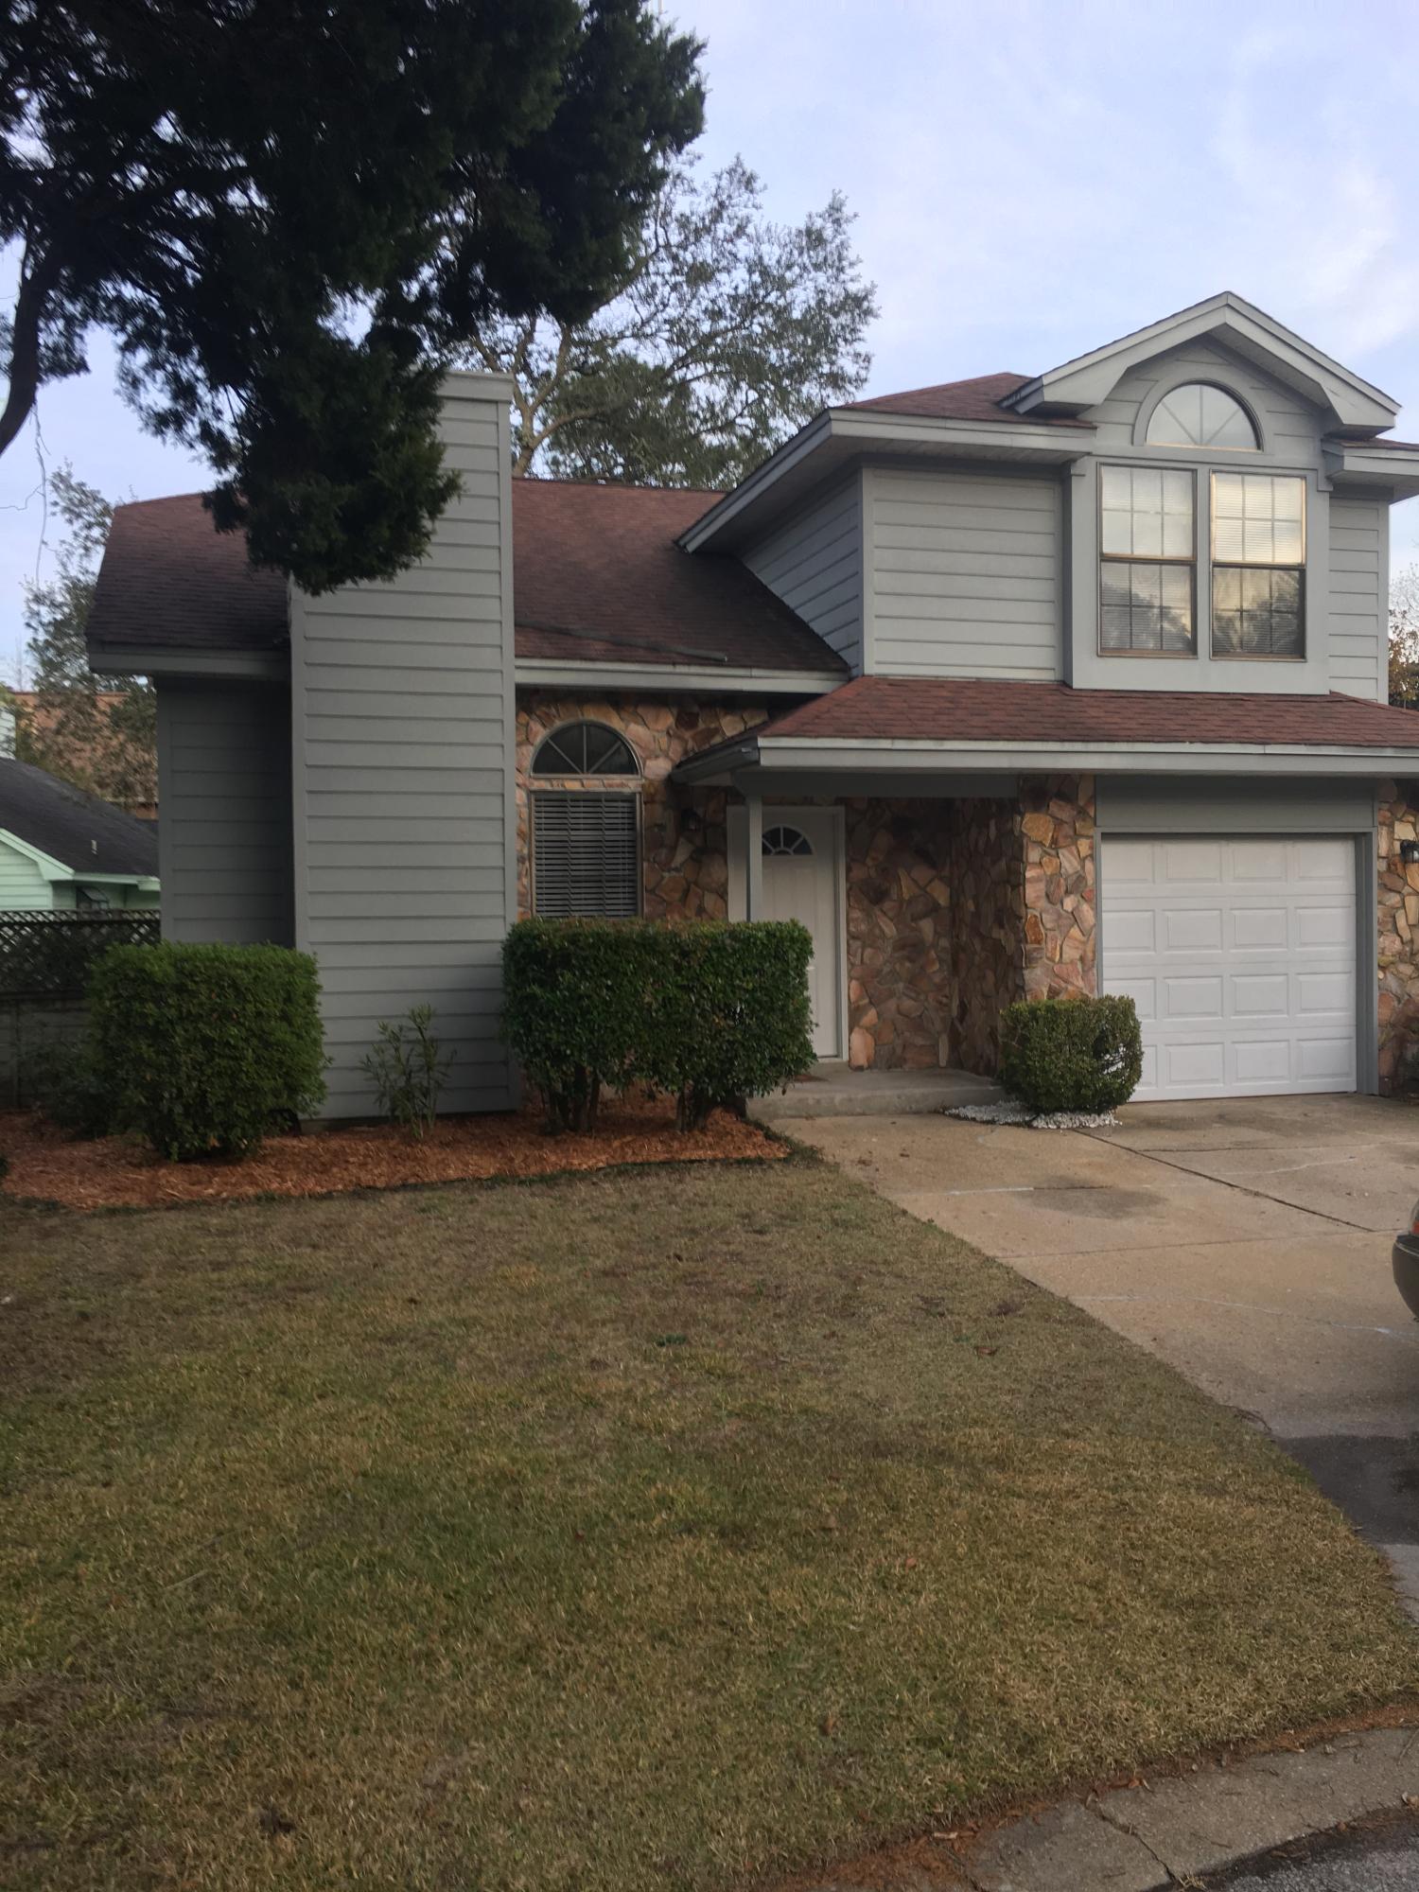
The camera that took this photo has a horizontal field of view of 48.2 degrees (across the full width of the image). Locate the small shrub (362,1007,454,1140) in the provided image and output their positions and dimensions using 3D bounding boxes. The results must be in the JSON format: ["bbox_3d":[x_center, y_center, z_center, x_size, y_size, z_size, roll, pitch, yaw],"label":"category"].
[{"bbox_3d":[-2.077,0.857,10.950,0.595,0.855,0.565,-1,1,-16],"label":"small shrub"}]

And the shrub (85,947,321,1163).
[{"bbox_3d":[-3.290,0.677,10.450,1.421,1.327,1.321,-1,1,-16],"label":"shrub"}]

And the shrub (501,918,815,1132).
[{"bbox_3d":[-0.353,0.544,10.950,2.052,1.421,1.050,-1,1,-16],"label":"shrub"}]

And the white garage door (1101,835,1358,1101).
[{"bbox_3d":[4.199,0.139,12.850,2.420,2.140,0.100,-1,1,-16],"label":"white garage door"}]

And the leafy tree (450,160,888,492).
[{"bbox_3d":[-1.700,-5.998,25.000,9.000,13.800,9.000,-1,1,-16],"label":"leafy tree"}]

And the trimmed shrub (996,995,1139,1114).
[{"bbox_3d":[2.649,0.811,11.650,0.910,0.847,0.865,-1,1,-16],"label":"trimmed shrub"}]

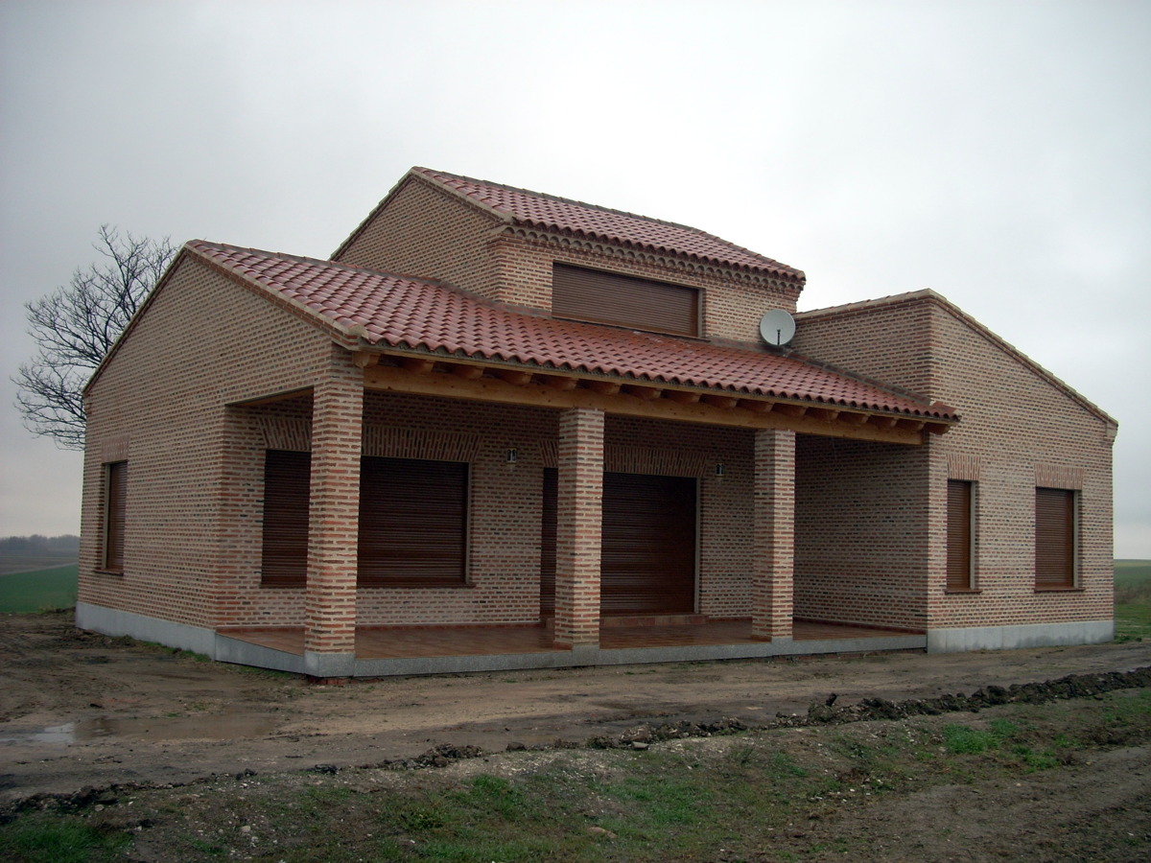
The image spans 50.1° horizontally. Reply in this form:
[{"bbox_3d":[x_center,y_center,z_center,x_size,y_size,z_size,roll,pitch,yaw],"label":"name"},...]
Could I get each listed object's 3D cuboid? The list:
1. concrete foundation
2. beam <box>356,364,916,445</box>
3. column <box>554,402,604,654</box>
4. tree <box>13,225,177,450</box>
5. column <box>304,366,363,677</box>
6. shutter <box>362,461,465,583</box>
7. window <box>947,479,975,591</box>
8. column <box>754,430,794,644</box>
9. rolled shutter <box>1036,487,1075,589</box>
[{"bbox_3d":[7.098,3.273,19.612,4.985,0.340,0.295,5,-6,-36],"label":"concrete foundation"},{"bbox_3d":[1.424,-0.221,15.701,9.298,0.227,0.197,5,-6,-36],"label":"beam"},{"bbox_3d":[0.049,1.166,14.649,0.376,2.790,0.376,5,-6,-36],"label":"column"},{"bbox_3d":[-10.095,-0.449,29.376,5.992,8.721,5.992,5,-6,-36],"label":"tree"},{"bbox_3d":[-2.502,0.954,12.794,0.376,3.110,0.376,5,-6,-36],"label":"column"},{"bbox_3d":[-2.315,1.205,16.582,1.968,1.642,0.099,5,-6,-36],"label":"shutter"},{"bbox_3d":[5.799,1.578,18.750,0.723,1.642,0.099,5,-6,-36],"label":"window"},{"bbox_3d":[2.670,1.400,16.555,0.376,2.790,0.376,5,-6,-36],"label":"column"},{"bbox_3d":[7.864,1.760,20.227,1.306,1.642,0.138,5,-6,-36],"label":"rolled shutter"}]

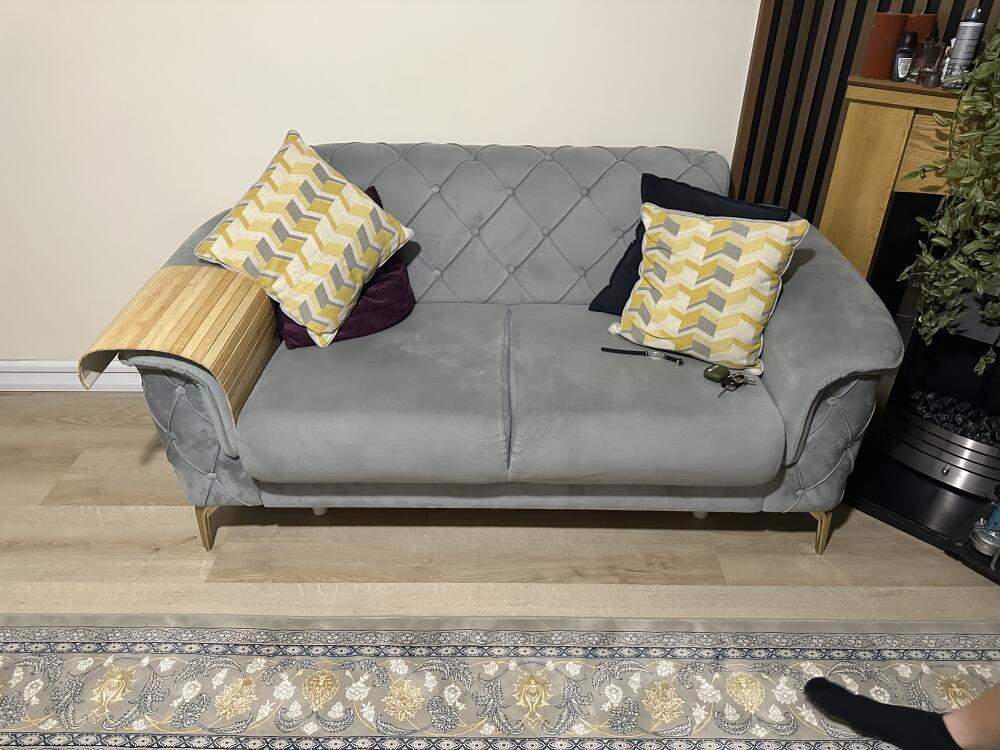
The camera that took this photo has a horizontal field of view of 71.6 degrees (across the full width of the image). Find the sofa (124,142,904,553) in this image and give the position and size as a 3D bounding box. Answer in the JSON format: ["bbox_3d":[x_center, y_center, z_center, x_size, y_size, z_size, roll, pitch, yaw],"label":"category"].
[{"bbox_3d":[0.033,-0.103,1.851,1.720,0.870,0.820,0,29,0],"label":"sofa"}]

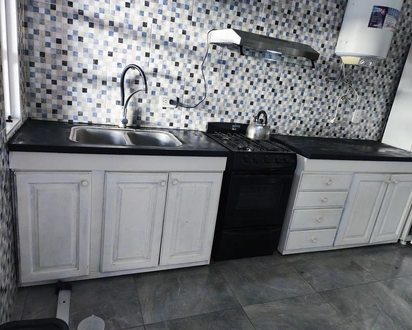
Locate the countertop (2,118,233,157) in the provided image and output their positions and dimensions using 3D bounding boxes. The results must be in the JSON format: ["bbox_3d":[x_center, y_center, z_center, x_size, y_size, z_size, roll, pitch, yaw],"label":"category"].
[{"bbox_3d":[-0.512,-0.176,1.923,1.211,0.038,0.559,1,20,-22],"label":"countertop"}]

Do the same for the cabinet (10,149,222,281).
[{"bbox_3d":[-0.576,0.237,2.059,1.206,0.840,0.563,1,20,-22],"label":"cabinet"}]

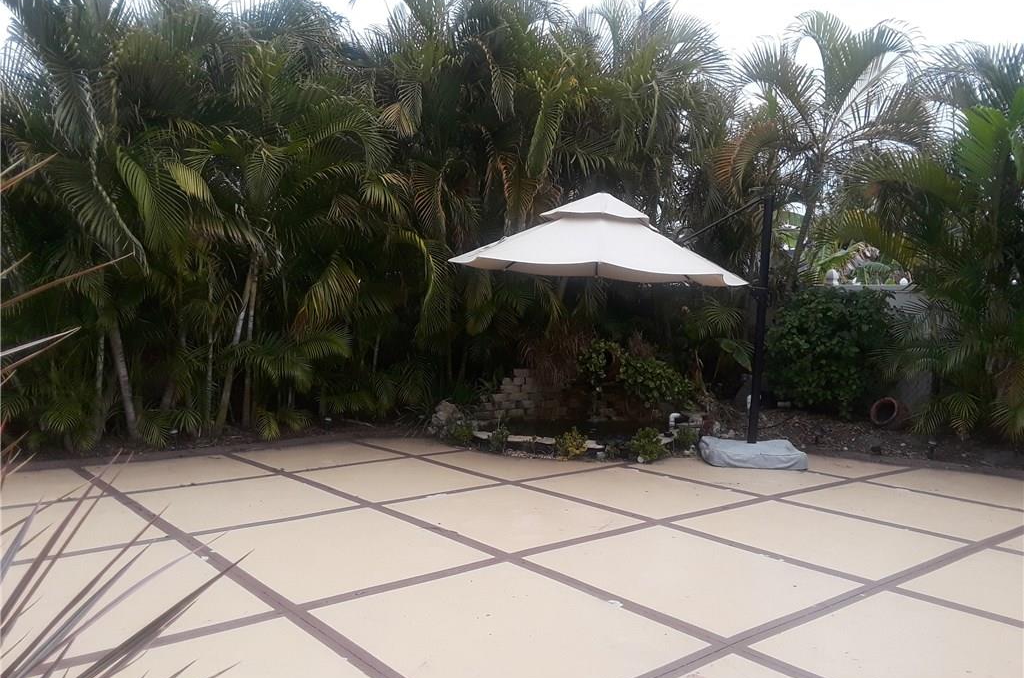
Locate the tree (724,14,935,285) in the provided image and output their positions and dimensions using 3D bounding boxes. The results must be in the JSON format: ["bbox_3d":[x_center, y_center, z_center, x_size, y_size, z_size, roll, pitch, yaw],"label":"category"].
[{"bbox_3d":[4.408,-1.836,11.832,3.000,5.660,2.900,2,2,17],"label":"tree"}]

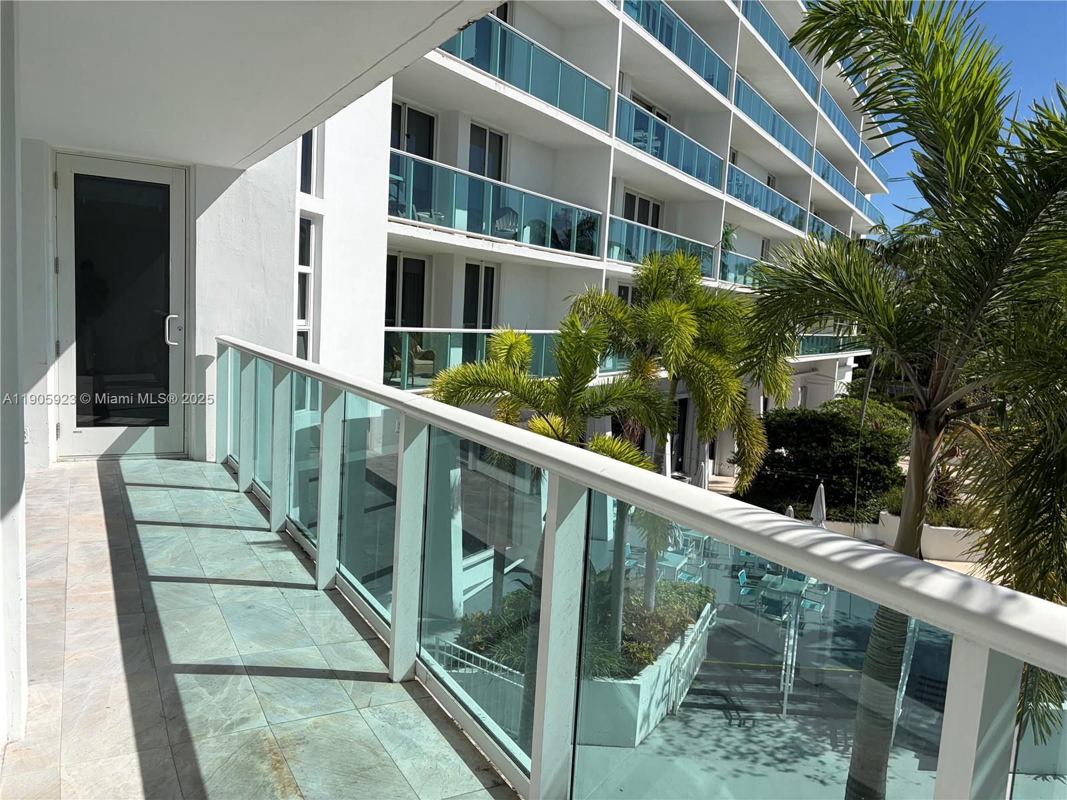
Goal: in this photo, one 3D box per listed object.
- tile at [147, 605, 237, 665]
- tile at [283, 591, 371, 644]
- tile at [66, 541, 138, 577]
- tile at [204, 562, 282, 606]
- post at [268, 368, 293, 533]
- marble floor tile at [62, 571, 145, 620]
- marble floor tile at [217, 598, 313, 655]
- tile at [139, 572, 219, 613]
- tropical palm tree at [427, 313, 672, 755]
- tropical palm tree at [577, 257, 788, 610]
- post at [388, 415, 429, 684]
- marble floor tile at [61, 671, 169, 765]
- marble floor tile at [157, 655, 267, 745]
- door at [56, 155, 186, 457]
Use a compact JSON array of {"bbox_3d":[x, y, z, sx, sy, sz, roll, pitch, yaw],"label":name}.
[{"bbox_3d":[-1.460,1.000,3.413,0.309,0.010,0.604,0,7,-30],"label":"tile"},{"bbox_3d":[-0.945,1.004,3.715,0.278,0.014,0.602,0,7,-30],"label":"tile"},{"bbox_3d":[-2.314,0.855,4.292,0.306,0.010,0.592,0,7,-30],"label":"tile"},{"bbox_3d":[-1.487,0.928,4.083,0.302,0.010,0.592,0,7,-30],"label":"tile"},{"bbox_3d":[-1.565,0.297,4.963,0.091,1.049,0.060,0,7,-30],"label":"post"},{"bbox_3d":[-2.027,0.926,3.786,0.307,0.014,0.602,0,7,-30],"label":"marble floor tile"},{"bbox_3d":[-1.193,1.000,3.565,0.302,0.010,0.604,0,7,-30],"label":"marble floor tile"},{"bbox_3d":[-1.760,0.927,3.938,0.308,0.014,0.602,0,7,-30],"label":"tile"},{"bbox_3d":[0.081,2.085,10.940,3.200,6.350,3.200,4,6,1],"label":"tropical palm tree"},{"bbox_3d":[2.660,0.723,15.361,4.000,6.850,4.000,5,6,10],"label":"tropical palm tree"},{"bbox_3d":[-0.483,0.561,3.078,0.089,1.049,0.058,0,7,-30],"label":"post"},{"bbox_3d":[-1.436,1.072,2.742,0.306,0.010,0.594,0,7,-30],"label":"marble floor tile"},{"bbox_3d":[-1.167,1.072,2.894,0.309,0.010,0.594,0,7,-30],"label":"marble floor tile"},{"bbox_3d":[-3.438,-0.748,6.721,0.938,2.436,0.050,0,7,-30],"label":"door"}]

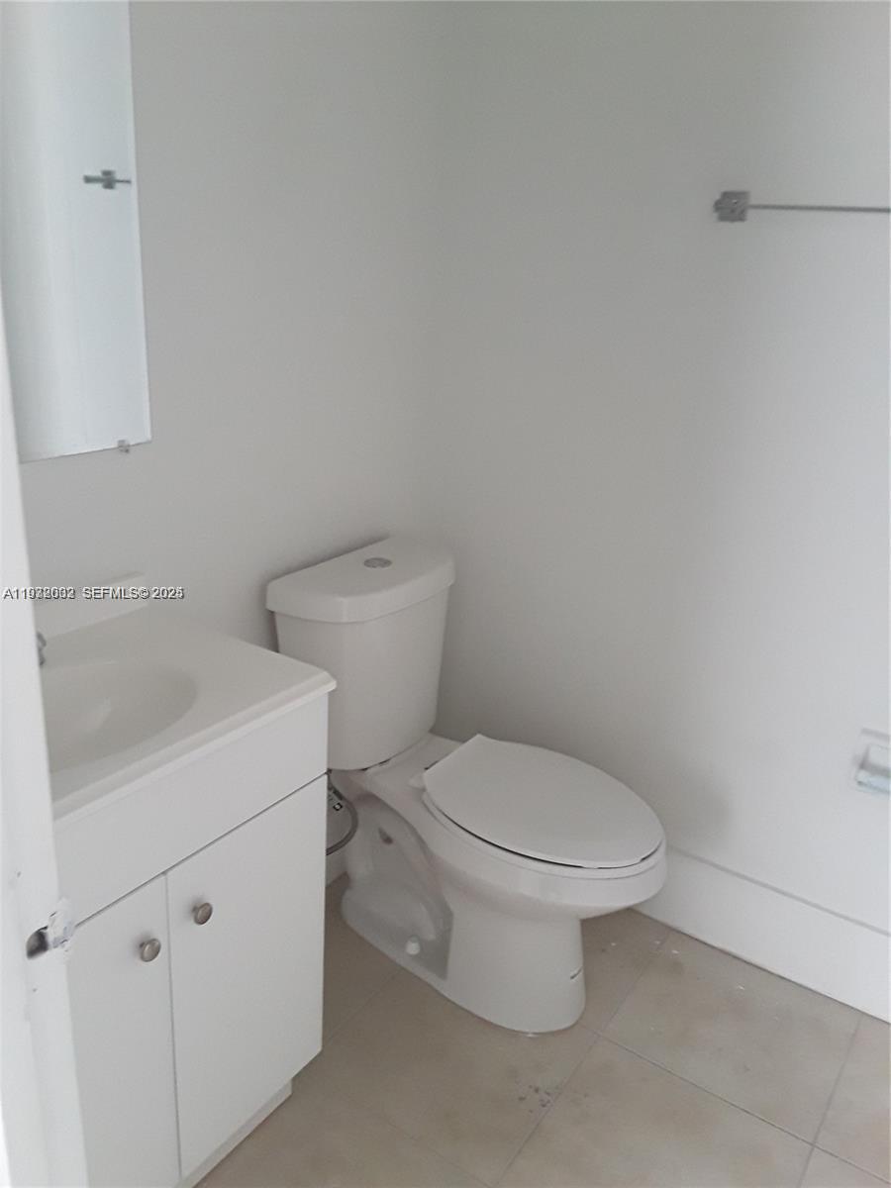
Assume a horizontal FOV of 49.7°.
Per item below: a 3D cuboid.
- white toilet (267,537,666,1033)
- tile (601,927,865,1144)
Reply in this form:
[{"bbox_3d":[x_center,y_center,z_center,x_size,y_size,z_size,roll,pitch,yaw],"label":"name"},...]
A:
[{"bbox_3d":[0.064,0.383,1.863,0.736,0.781,0.385,16,23,30],"label":"white toilet"},{"bbox_3d":[0.556,0.834,1.866,0.401,0.010,0.380,16,23,30],"label":"tile"}]

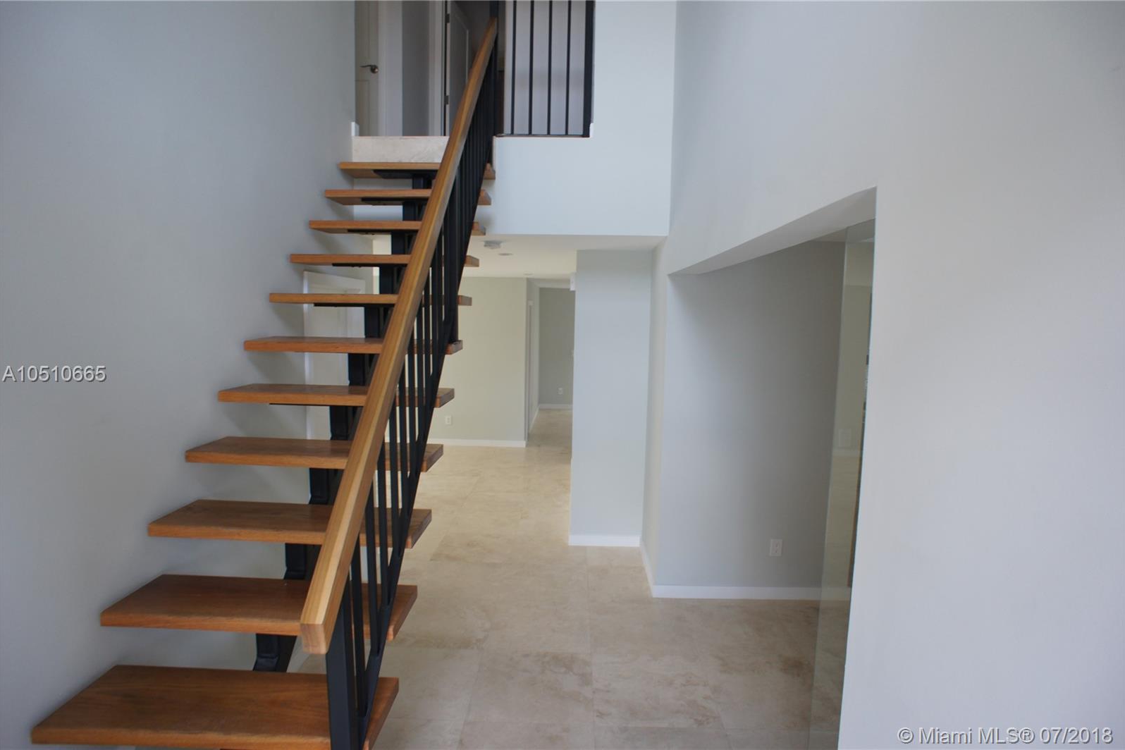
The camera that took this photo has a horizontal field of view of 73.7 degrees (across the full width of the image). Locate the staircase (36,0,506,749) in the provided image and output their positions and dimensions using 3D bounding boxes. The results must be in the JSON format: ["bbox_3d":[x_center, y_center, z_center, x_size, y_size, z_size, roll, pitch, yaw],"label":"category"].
[{"bbox_3d":[-0.918,-0.420,3.221,0.899,3.323,3.293,1,5,1],"label":"staircase"}]

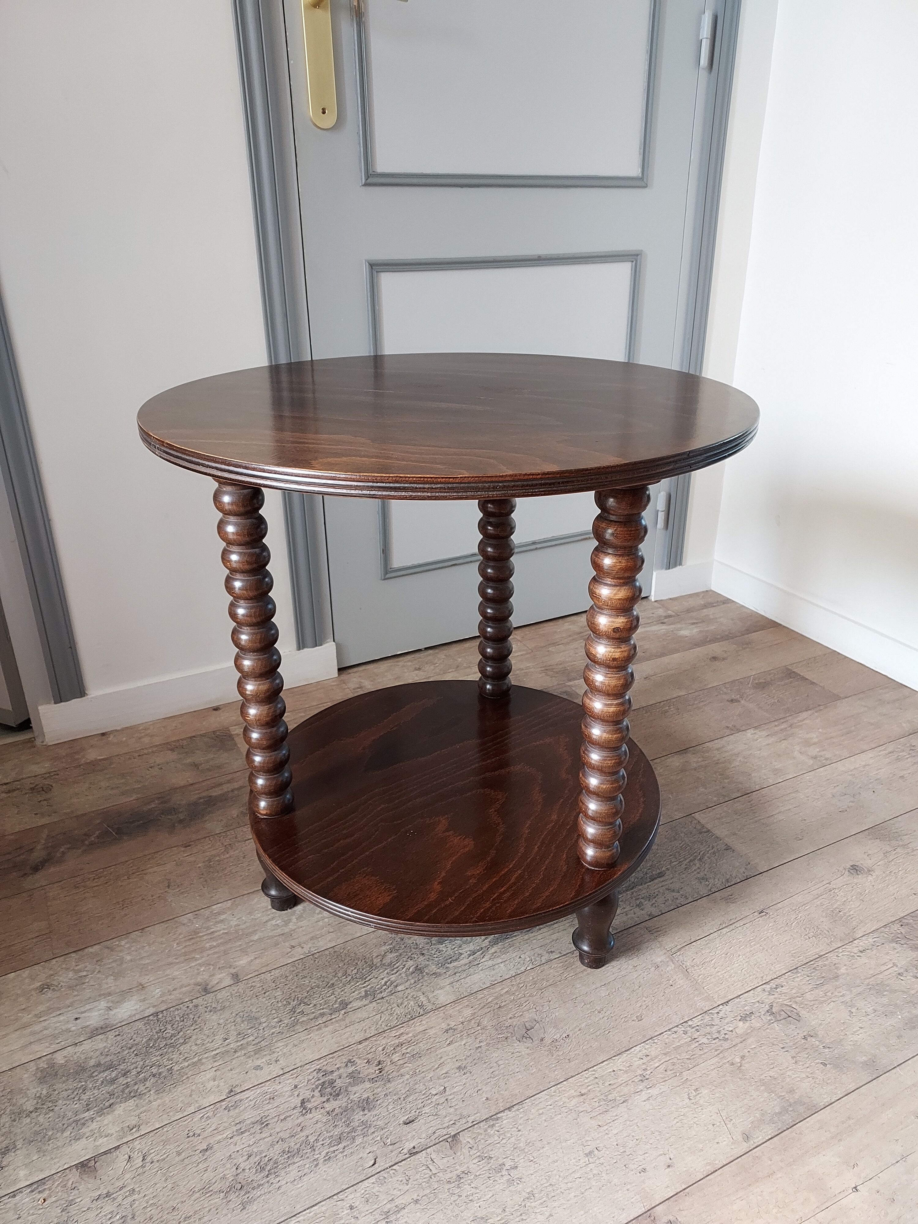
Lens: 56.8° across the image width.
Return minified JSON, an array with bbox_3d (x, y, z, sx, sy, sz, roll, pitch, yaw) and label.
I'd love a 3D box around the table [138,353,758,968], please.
[{"bbox_3d":[-0.006,0.059,0.979,0.597,0.608,0.597,-1,25,0],"label":"table"}]

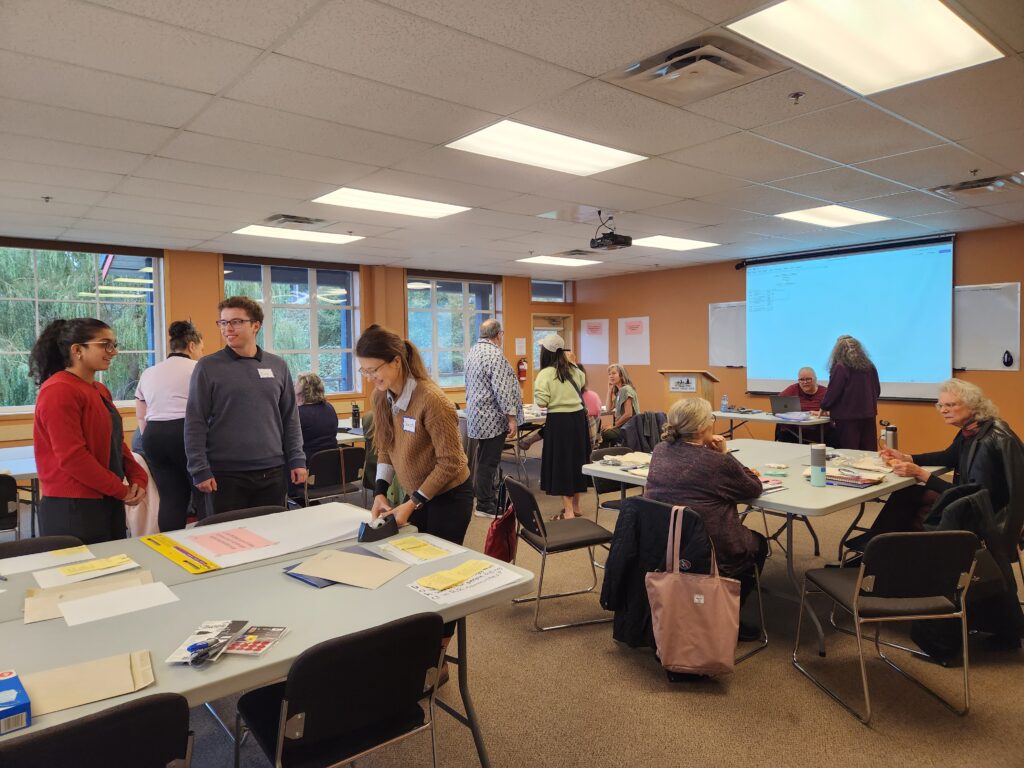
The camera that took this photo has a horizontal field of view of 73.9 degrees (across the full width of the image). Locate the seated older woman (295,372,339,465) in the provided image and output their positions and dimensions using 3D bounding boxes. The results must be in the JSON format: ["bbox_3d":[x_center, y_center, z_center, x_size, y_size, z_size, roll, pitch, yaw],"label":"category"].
[{"bbox_3d":[-1.565,0.583,5.264,0.720,1.310,0.480,2,4,44],"label":"seated older woman"}]

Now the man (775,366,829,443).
[{"bbox_3d":[3.163,0.430,7.304,0.600,1.220,0.750,1,4,38],"label":"man"}]

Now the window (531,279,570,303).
[{"bbox_3d":[0.639,-1.605,11.618,0.950,0.410,0.140,-4,4,-40],"label":"window"}]

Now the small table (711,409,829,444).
[{"bbox_3d":[2.725,0.695,7.160,0.700,0.740,1.280,-4,4,-40],"label":"small table"}]

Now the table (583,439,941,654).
[{"bbox_3d":[1.587,0.860,4.188,1.820,0.737,1.545,-4,4,-40],"label":"table"}]

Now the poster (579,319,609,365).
[{"bbox_3d":[1.407,-0.708,11.551,0.010,0.762,0.635,-4,4,-40],"label":"poster"}]

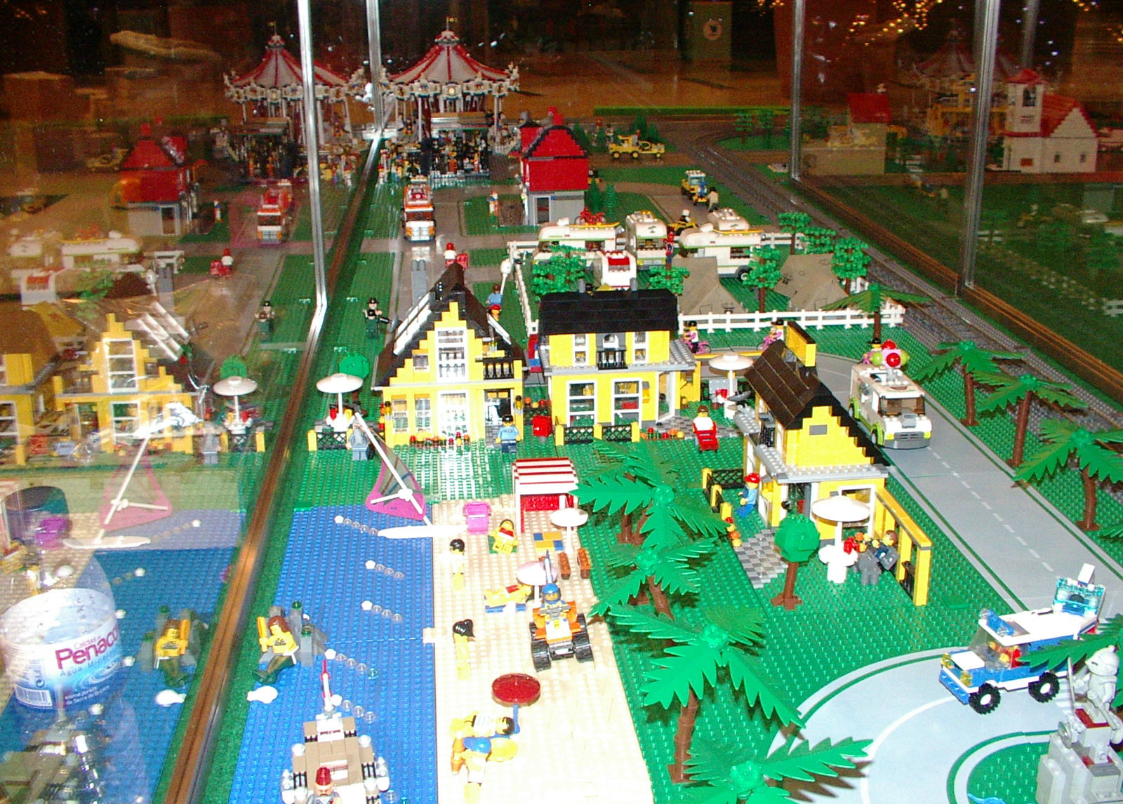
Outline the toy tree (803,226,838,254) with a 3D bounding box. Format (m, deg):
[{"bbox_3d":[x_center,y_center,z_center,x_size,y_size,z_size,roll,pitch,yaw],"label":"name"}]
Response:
[{"bbox_3d":[0.412,-0.240,1.981,0.057,0.078,0.055,-2,19,-6],"label":"toy tree"}]

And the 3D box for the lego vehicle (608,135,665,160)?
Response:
[{"bbox_3d":[0.193,-0.666,3.211,0.150,0.058,0.040,-2,20,-6],"label":"lego vehicle"}]

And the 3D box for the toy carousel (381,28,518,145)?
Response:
[{"bbox_3d":[-0.301,-0.848,3.329,0.376,0.322,0.376,-2,20,-6],"label":"toy carousel"}]

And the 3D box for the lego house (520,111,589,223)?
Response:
[{"bbox_3d":[-0.020,-0.473,2.453,0.136,0.210,0.164,-3,20,-6],"label":"lego house"}]

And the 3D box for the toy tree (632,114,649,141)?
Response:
[{"bbox_3d":[0.225,-0.771,3.479,0.038,0.074,0.038,-3,20,-6],"label":"toy tree"}]

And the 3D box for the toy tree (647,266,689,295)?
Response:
[{"bbox_3d":[0.153,-0.163,1.783,0.058,0.078,0.056,-3,20,-6],"label":"toy tree"}]

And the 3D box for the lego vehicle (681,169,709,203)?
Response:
[{"bbox_3d":[0.290,-0.468,2.667,0.038,0.058,0.122,-3,20,-8],"label":"lego vehicle"}]

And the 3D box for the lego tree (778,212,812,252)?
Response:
[{"bbox_3d":[0.403,-0.288,2.142,0.063,0.079,0.063,-2,20,-6],"label":"lego tree"}]

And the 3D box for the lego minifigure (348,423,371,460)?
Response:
[{"bbox_3d":[-0.206,0.040,1.255,0.024,0.041,0.015,-3,19,-8],"label":"lego minifigure"}]

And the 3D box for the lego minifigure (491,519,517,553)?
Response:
[{"bbox_3d":[-0.052,0.119,1.098,0.022,0.027,0.018,8,21,20],"label":"lego minifigure"}]

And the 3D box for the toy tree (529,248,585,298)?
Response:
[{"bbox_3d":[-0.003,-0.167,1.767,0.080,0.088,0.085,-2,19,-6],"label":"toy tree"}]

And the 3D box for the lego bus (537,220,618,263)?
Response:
[{"bbox_3d":[0.024,-0.262,2.062,0.152,0.087,0.055,-2,20,-6],"label":"lego bus"}]

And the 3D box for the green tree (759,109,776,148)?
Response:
[{"bbox_3d":[0.563,-0.746,3.365,0.051,0.099,0.051,-3,20,-6],"label":"green tree"}]

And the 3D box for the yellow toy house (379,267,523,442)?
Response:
[{"bbox_3d":[-0.122,-0.055,1.347,0.166,0.173,0.117,-3,20,-6],"label":"yellow toy house"}]

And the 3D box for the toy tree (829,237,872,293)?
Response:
[{"bbox_3d":[0.448,-0.206,1.897,0.064,0.093,0.064,-2,20,-6],"label":"toy tree"}]

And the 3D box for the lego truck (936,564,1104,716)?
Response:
[{"bbox_3d":[0.321,0.162,0.858,0.105,0.090,0.040,-6,21,-15],"label":"lego truck"}]

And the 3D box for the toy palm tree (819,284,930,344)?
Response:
[{"bbox_3d":[0.407,-0.111,1.588,0.127,0.095,0.124,5,20,15],"label":"toy palm tree"}]

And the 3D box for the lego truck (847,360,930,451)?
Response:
[{"bbox_3d":[0.365,0.003,1.370,0.058,0.062,0.118,-2,20,-4],"label":"lego truck"}]

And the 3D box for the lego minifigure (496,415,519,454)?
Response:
[{"bbox_3d":[-0.056,0.033,1.270,0.024,0.041,0.015,-2,19,-6],"label":"lego minifigure"}]

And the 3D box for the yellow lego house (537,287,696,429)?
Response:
[{"bbox_3d":[0.060,-0.060,1.426,0.182,0.144,0.106,-2,20,-6],"label":"yellow lego house"}]

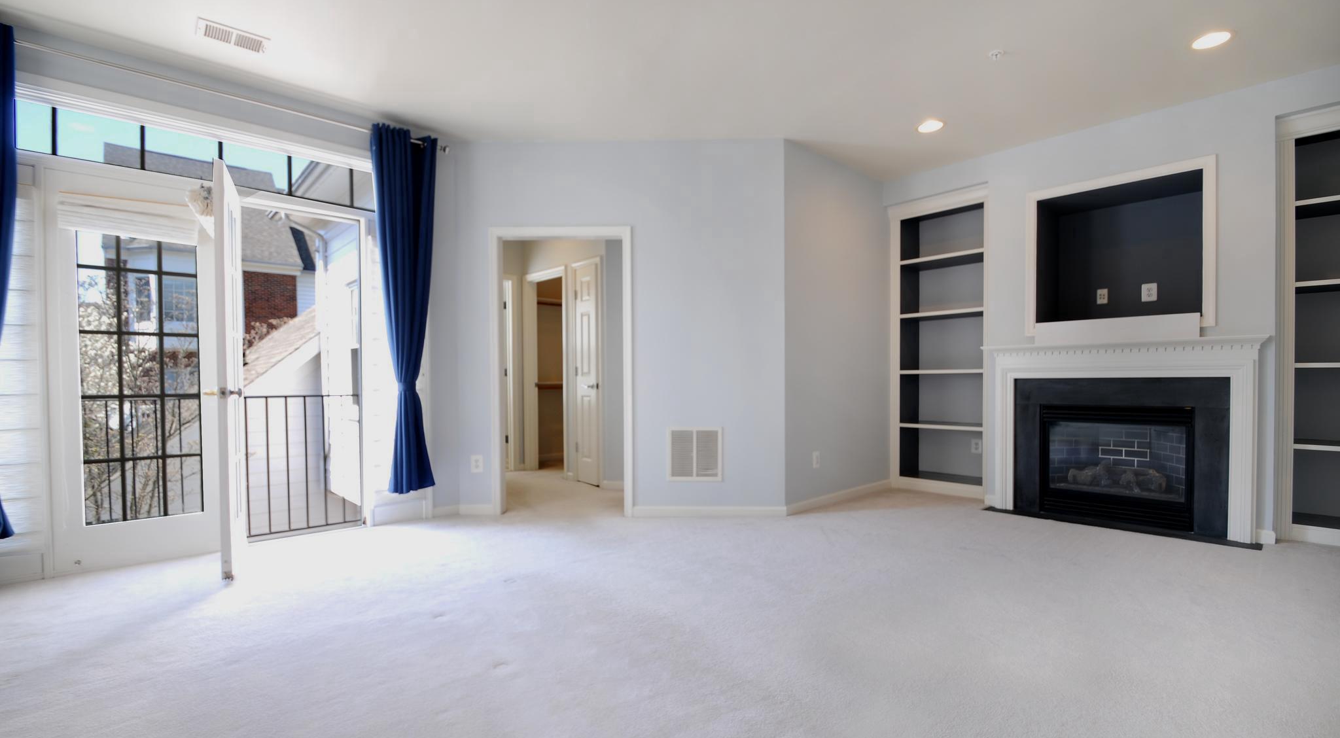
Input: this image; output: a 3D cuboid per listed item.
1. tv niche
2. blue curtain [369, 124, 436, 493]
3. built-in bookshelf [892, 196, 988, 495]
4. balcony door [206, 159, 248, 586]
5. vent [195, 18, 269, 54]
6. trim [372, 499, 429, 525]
[{"bbox_3d":[3.233,-0.794,4.035,0.580,0.930,0.910,0,0,-44],"label":"tv niche"},{"bbox_3d":[-1.808,-0.392,3.789,0.420,2.430,0.140,0,0,-42],"label":"blue curtain"},{"bbox_3d":[2.383,-0.199,4.883,0.380,2.530,0.800,0,0,-44],"label":"built-in bookshelf"},{"bbox_3d":[-2.360,0.010,3.020,0.045,2.060,0.660,0,0,-34],"label":"balcony door"},{"bbox_3d":[-2.179,-1.647,2.785,0.295,0.020,0.195,0,0,-42],"label":"vent"},{"bbox_3d":[-1.888,1.008,3.920,0.390,0.135,0.025,0,0,-42],"label":"trim"}]

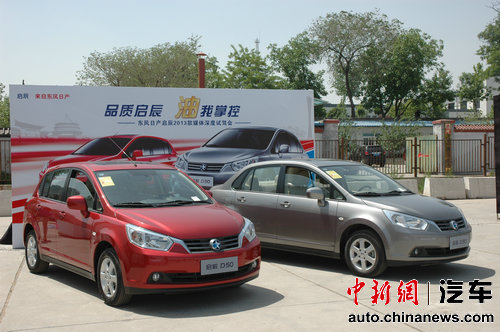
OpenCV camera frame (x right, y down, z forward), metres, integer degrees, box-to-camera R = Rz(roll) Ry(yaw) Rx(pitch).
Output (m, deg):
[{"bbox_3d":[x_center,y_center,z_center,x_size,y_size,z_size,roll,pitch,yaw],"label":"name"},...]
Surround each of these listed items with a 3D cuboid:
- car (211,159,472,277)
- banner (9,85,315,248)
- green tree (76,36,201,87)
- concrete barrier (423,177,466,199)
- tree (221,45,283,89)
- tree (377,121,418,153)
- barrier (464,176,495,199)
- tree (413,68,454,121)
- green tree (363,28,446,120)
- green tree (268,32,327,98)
[{"bbox_3d":[1.131,0.648,9.563,1.730,1.520,4.420,-1,0,-42],"label":"car"},{"bbox_3d":[-1.522,-0.047,12.537,5.947,2.970,0.200,-1,1,-17],"label":"banner"},{"bbox_3d":[-8.737,-4.976,50.000,9.560,10.343,8.228,-1,1,0],"label":"green tree"},{"bbox_3d":[6.994,0.811,22.974,1.450,0.770,0.500,-1,1,-16],"label":"concrete barrier"},{"bbox_3d":[0.196,-4.117,47.989,4.660,10.050,4.430,-1,0,0],"label":"tree"},{"bbox_3d":[10.171,-1.655,44.000,2.896,3.103,2.758,-1,1,0],"label":"tree"},{"bbox_3d":[8.529,0.782,23.422,1.450,0.770,0.500,-1,1,-16],"label":"barrier"},{"bbox_3d":[17.914,-4.562,61.988,4.080,10.210,3.880,-1,0,0],"label":"tree"},{"bbox_3d":[14.304,-6.059,58.985,7.580,13.310,7.200,-1,0,0],"label":"green tree"},{"bbox_3d":[4.272,-5.480,55.986,5.090,12.470,4.840,-1,0,0],"label":"green tree"}]

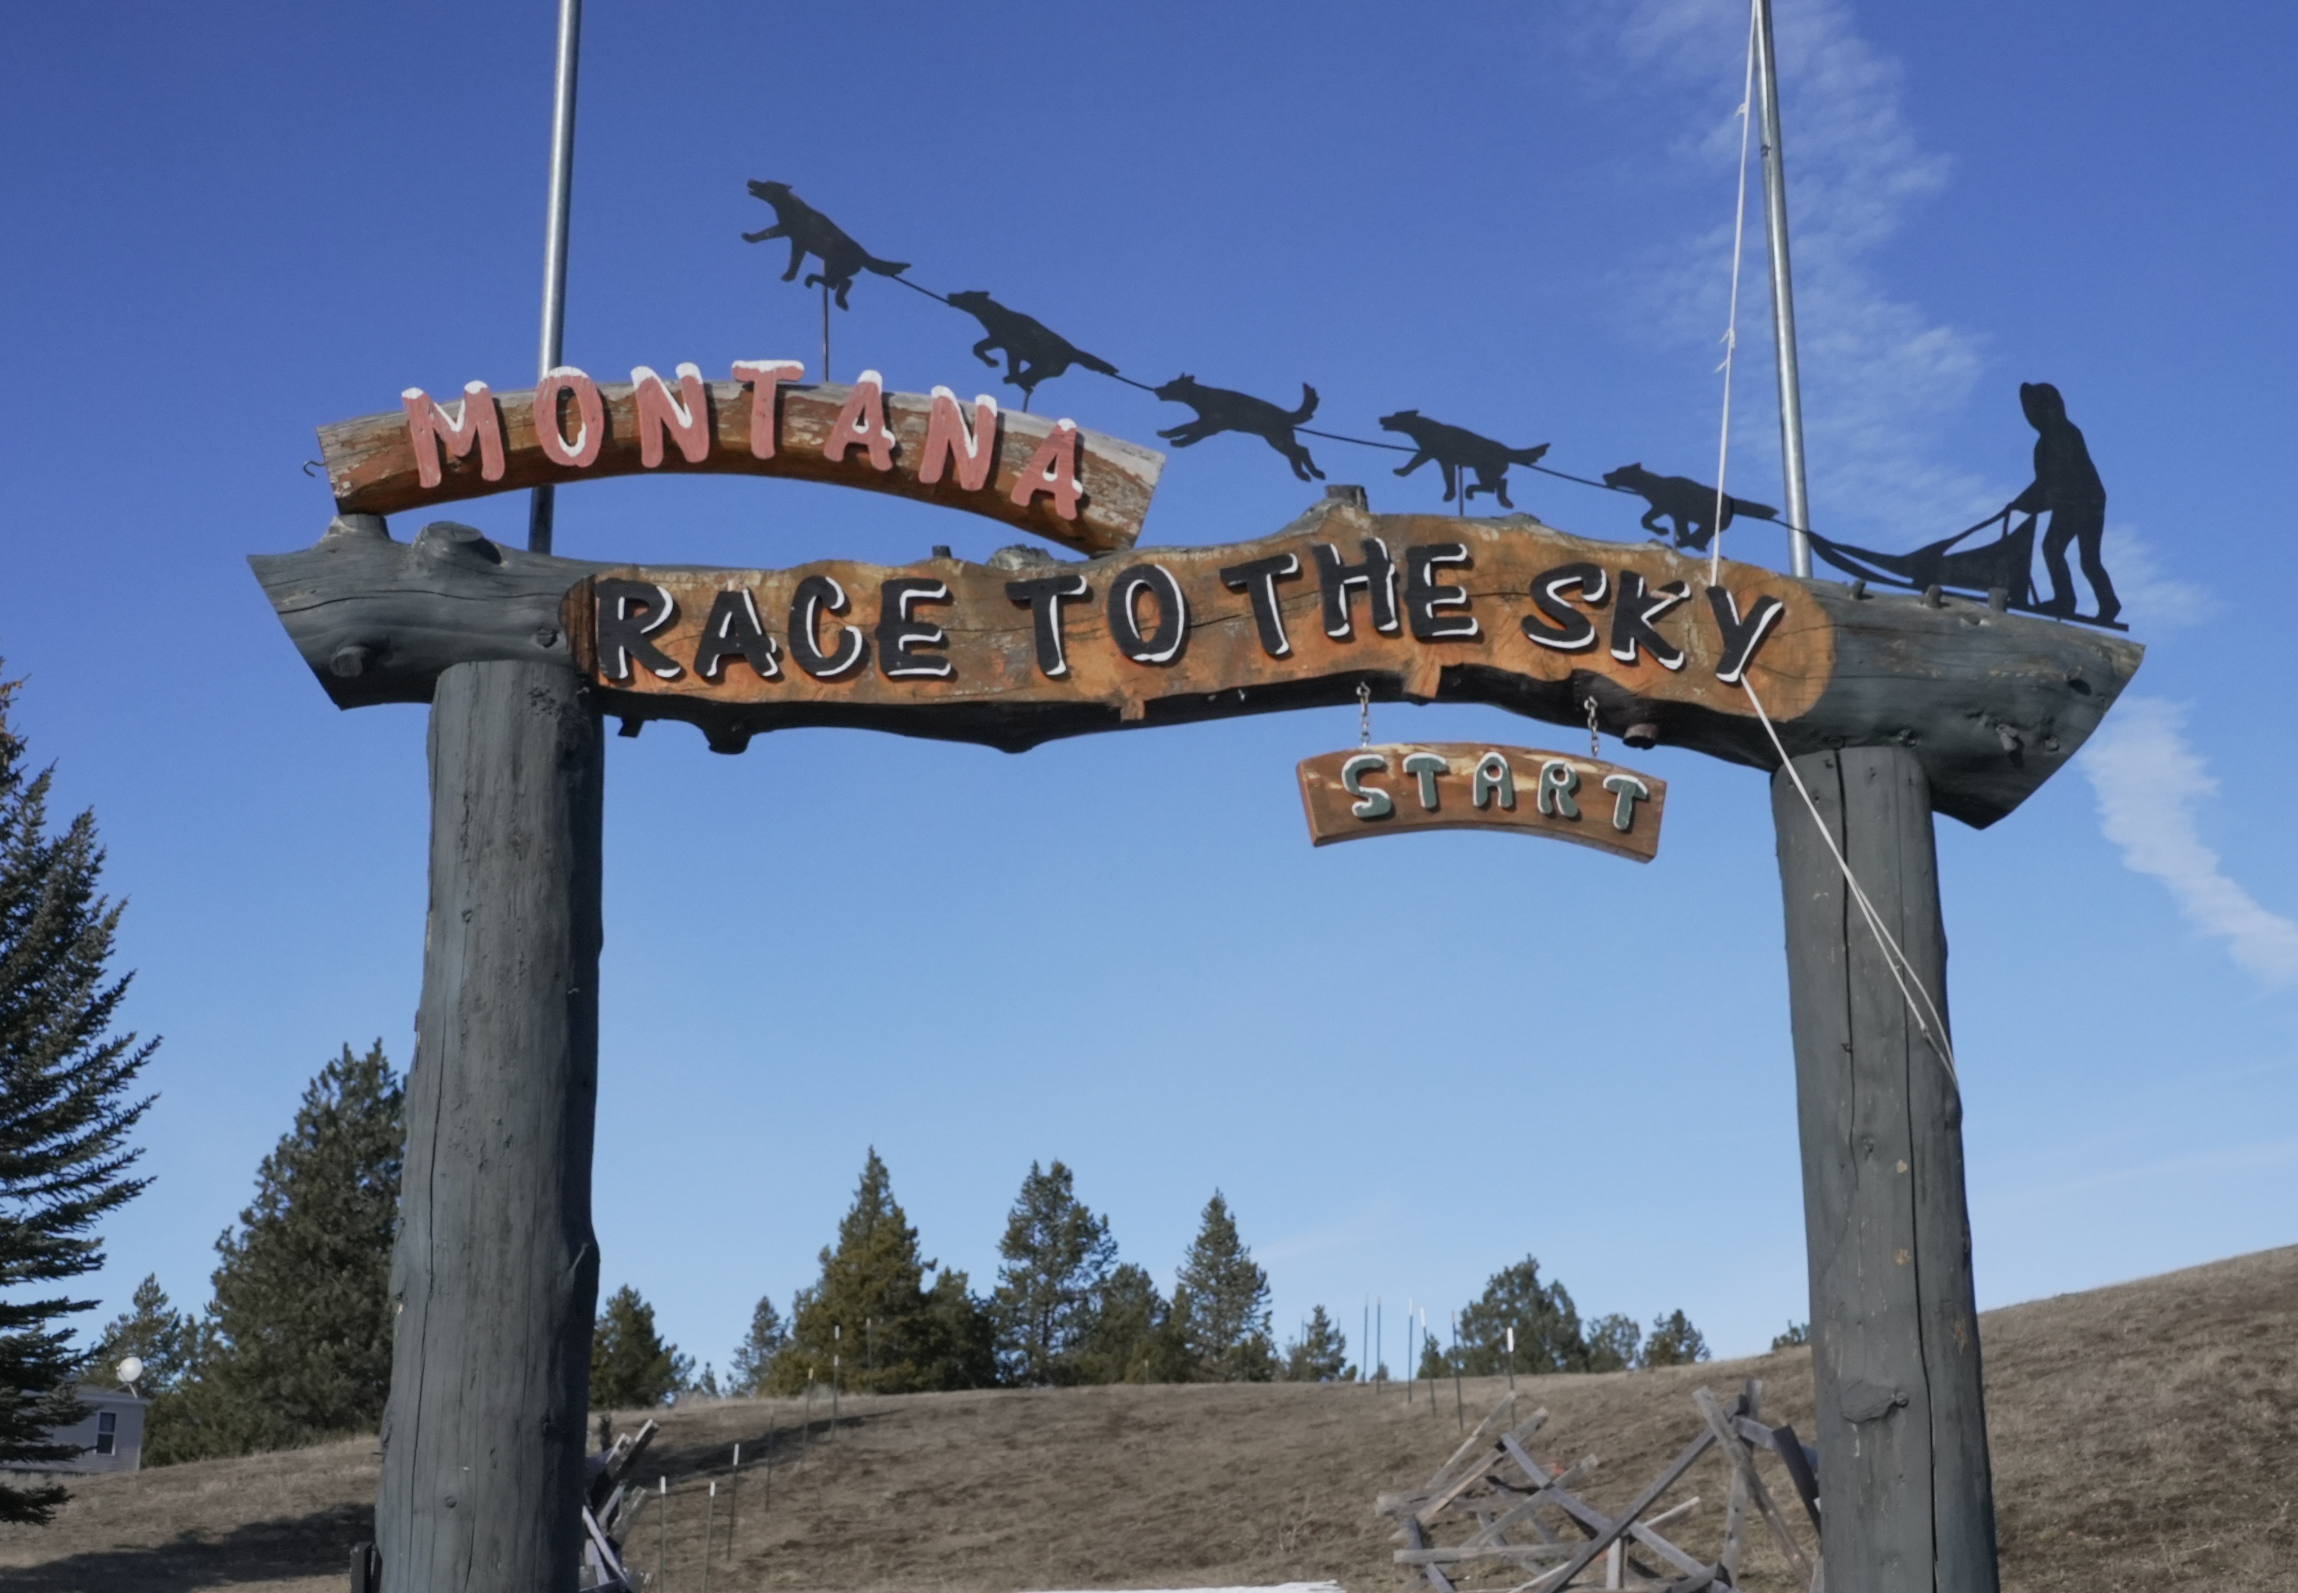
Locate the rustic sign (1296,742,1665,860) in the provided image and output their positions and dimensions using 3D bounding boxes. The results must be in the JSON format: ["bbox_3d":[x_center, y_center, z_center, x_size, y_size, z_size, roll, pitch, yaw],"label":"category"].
[{"bbox_3d":[0.807,0.005,6.752,0.915,0.276,0.075,2,-14,-10],"label":"rustic sign"}]

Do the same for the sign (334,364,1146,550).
[{"bbox_3d":[-0.945,-0.801,6.637,1.999,0.393,0.250,2,-14,-10],"label":"sign"}]

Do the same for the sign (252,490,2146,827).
[{"bbox_3d":[0.254,-0.380,6.780,4.705,0.808,0.450,2,-14,-10],"label":"sign"}]

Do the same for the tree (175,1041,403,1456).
[{"bbox_3d":[-21.701,12.492,77.292,9.312,11.530,9.312,0,-14,0],"label":"tree"}]

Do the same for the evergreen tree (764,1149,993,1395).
[{"bbox_3d":[-7.192,12.784,74.109,5.803,6.812,5.803,0,-14,0],"label":"evergreen tree"}]

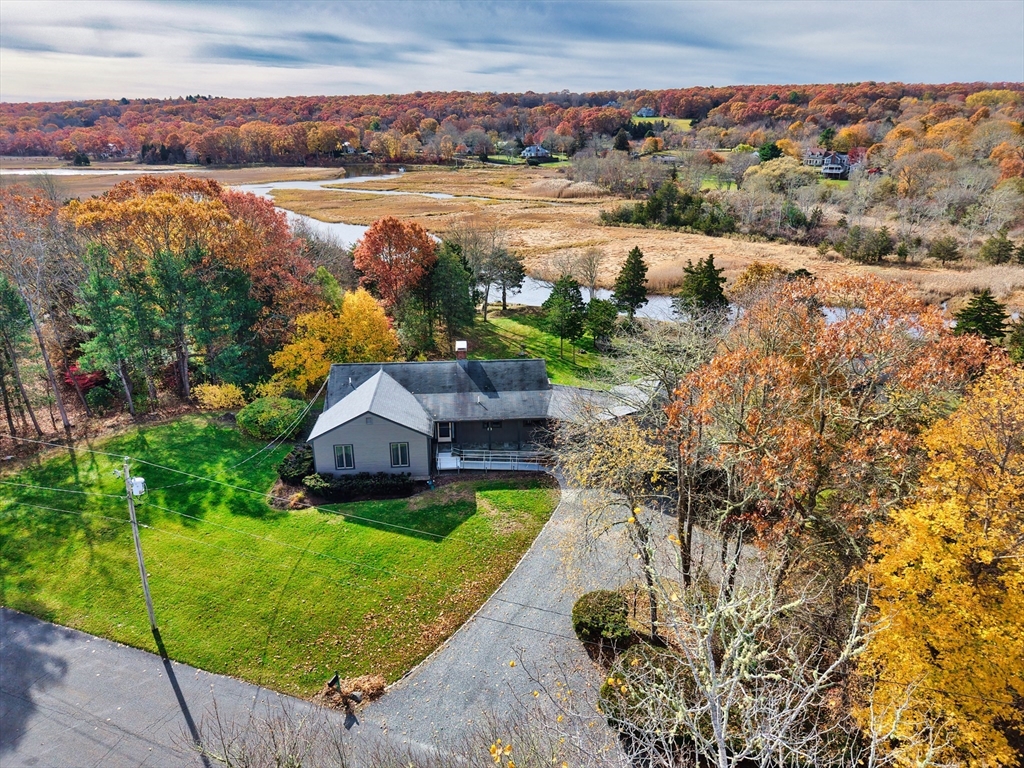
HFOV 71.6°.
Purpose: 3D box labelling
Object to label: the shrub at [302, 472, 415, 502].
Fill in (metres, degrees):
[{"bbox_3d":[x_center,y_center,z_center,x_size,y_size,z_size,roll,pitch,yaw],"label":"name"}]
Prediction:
[{"bbox_3d":[-10.550,6.830,48.548,7.600,0.950,1.800,-1,21,-3],"label":"shrub"}]

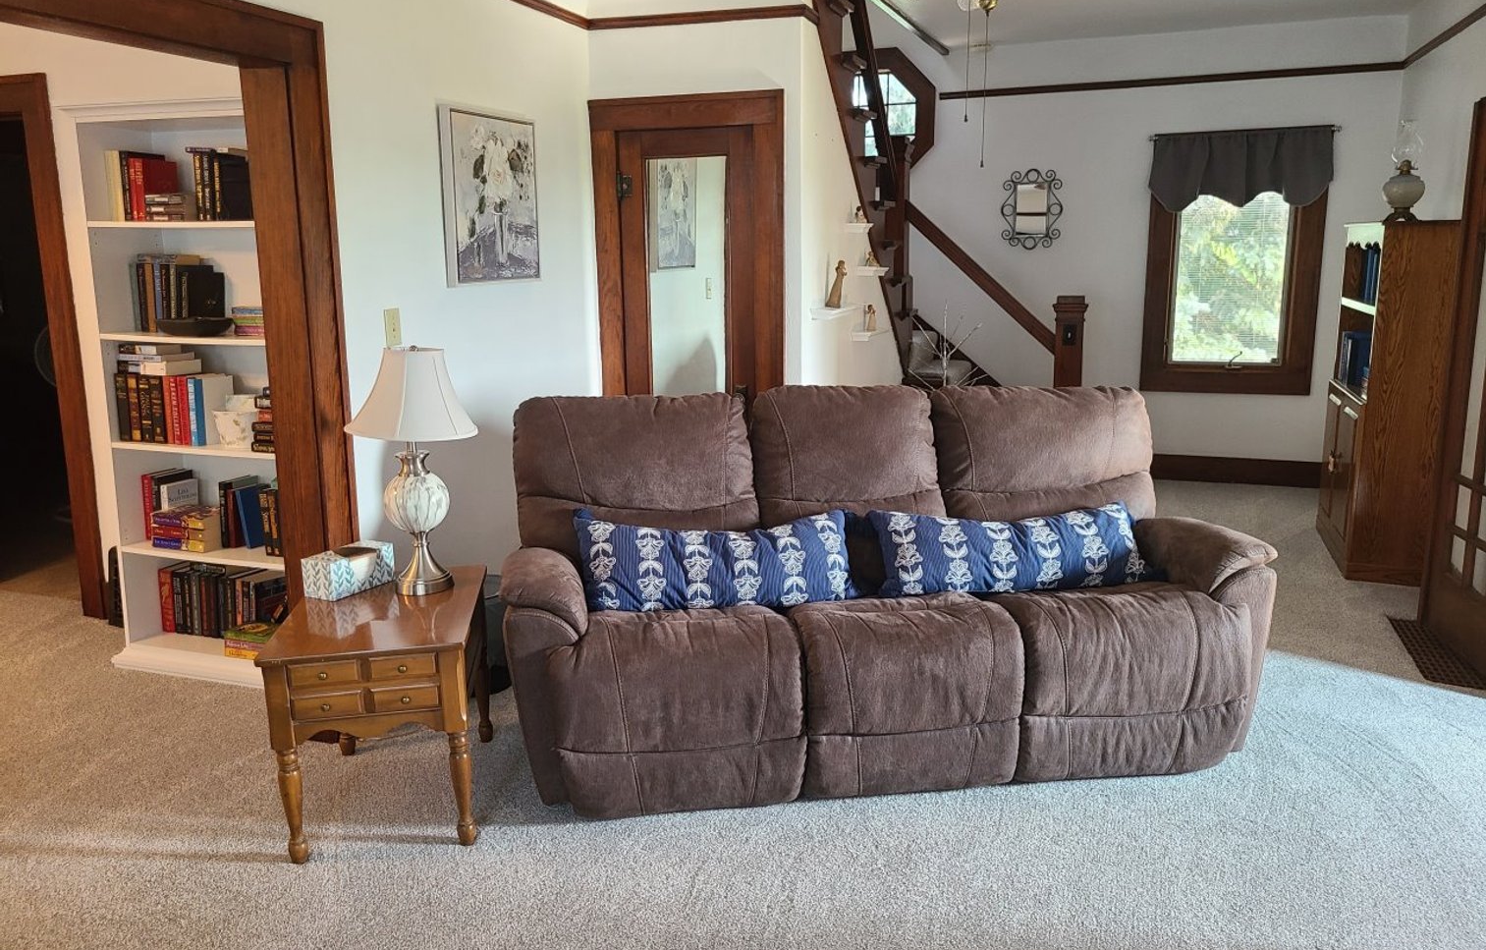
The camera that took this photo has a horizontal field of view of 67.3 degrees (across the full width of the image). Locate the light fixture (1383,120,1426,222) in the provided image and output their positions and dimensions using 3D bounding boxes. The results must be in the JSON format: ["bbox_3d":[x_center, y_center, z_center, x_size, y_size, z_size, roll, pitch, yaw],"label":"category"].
[{"bbox_3d":[3.044,-1.389,5.117,0.176,0.462,0.176,4,12,19],"label":"light fixture"}]

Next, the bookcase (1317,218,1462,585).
[{"bbox_3d":[3.086,-0.386,5.331,0.357,1.592,0.965,4,12,19],"label":"bookcase"}]

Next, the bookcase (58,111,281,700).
[{"bbox_3d":[-1.850,-0.269,3.974,0.914,1.999,0.342,4,12,19],"label":"bookcase"}]

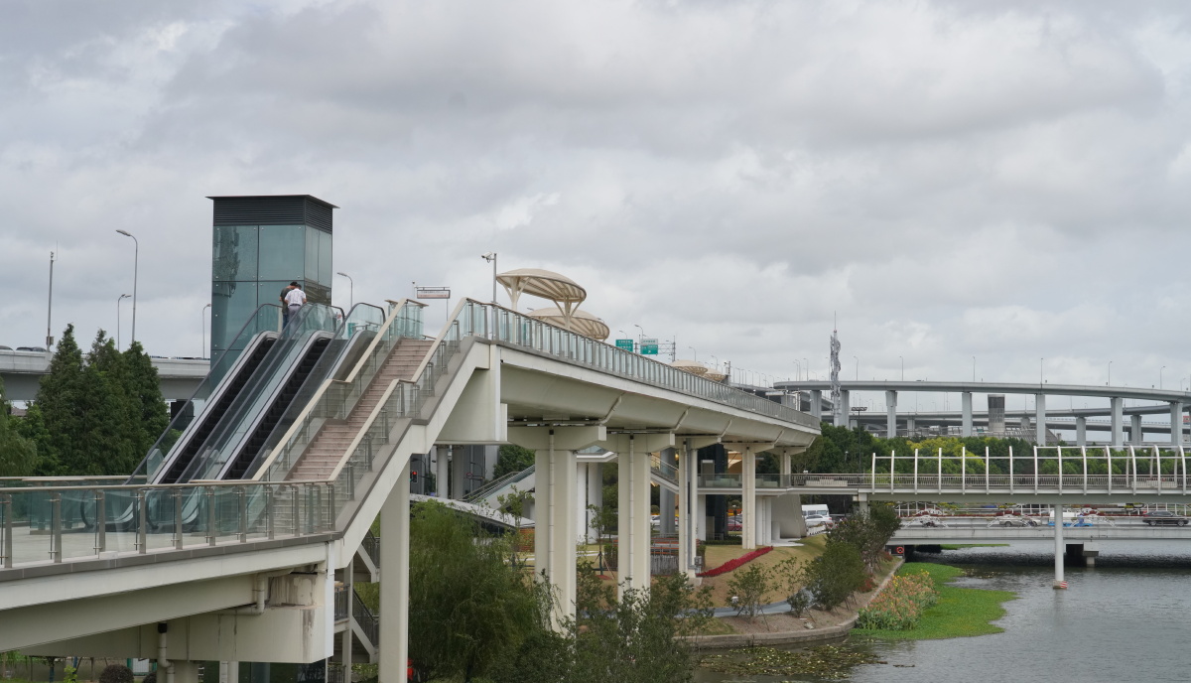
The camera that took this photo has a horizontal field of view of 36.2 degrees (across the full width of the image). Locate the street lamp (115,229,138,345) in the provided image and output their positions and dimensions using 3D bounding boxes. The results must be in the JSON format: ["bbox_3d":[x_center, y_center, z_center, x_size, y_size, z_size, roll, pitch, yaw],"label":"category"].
[{"bbox_3d":[-36.084,-3.628,140.000,1.800,10.100,0.400,-1,-4,20],"label":"street lamp"}]

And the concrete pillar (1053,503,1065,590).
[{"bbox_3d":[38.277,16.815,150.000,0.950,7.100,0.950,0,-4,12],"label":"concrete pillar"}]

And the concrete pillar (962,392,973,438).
[{"bbox_3d":[108.340,28.004,529.125,2.600,26.000,2.400,-1,-4,20],"label":"concrete pillar"}]

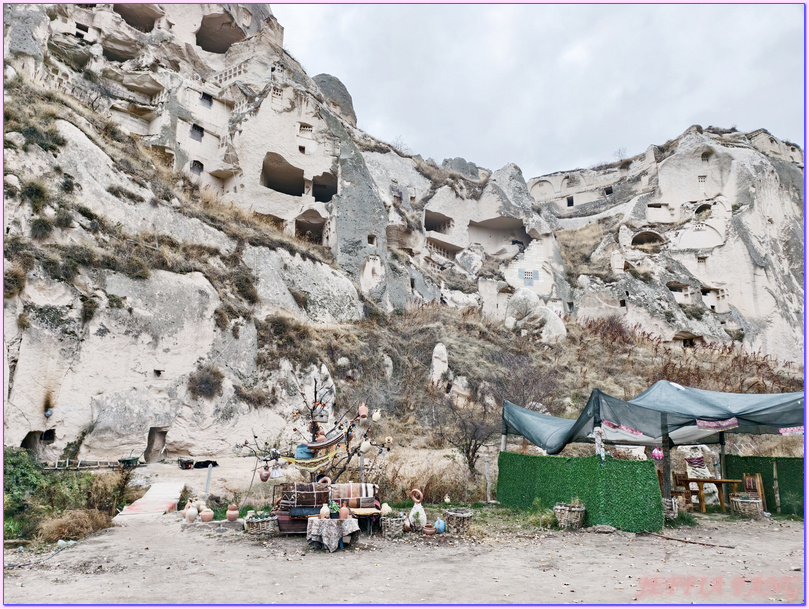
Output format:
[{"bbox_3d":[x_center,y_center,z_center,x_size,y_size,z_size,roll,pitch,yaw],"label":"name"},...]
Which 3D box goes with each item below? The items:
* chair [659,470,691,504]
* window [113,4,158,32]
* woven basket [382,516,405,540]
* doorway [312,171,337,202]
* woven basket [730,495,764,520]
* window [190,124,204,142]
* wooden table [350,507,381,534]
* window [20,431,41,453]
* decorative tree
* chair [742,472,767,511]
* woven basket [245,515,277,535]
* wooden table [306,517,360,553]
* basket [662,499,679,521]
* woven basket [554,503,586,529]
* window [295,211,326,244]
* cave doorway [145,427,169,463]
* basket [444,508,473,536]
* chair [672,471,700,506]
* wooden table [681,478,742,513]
[{"bbox_3d":[5.880,4.054,11.700,0.500,0.880,0.460,-1,-12,6],"label":"chair"},{"bbox_3d":[-26.490,-28.361,53.000,4.000,2.800,1.500,4,-13,-17],"label":"window"},{"bbox_3d":[-0.208,3.858,9.389,0.400,0.320,0.380,0,-14,-1],"label":"woven basket"},{"bbox_3d":[-6.986,-10.305,47.000,2.000,2.600,1.000,4,-13,-17],"label":"doorway"},{"bbox_3d":[7.475,4.444,11.809,0.560,0.370,0.520,-8,-16,30],"label":"woven basket"},{"bbox_3d":[-18.219,-15.050,47.369,0.350,1.300,1.080,-12,-18,39],"label":"window"},{"bbox_3d":[-0.670,3.721,9.250,0.530,0.430,0.450,0,-12,0],"label":"wooden table"},{"bbox_3d":[-17.025,6.237,24.500,0.850,1.000,0.400,6,-14,-26],"label":"window"},{"bbox_3d":[-1.744,2.691,10.200,2.750,2.450,2.000,0,-12,0],"label":"decorative tree"},{"bbox_3d":[7.788,4.284,12.278,0.480,0.910,0.460,2,-14,-9],"label":"chair"},{"bbox_3d":[-2.431,3.757,9.150,0.500,0.320,0.400,0,-12,0],"label":"woven basket"},{"bbox_3d":[-1.116,3.570,8.514,0.720,0.450,0.550,1,-14,-3],"label":"wooden table"},{"bbox_3d":[5.711,4.410,11.736,0.450,0.400,0.450,-6,-16,24],"label":"basket"},{"bbox_3d":[3.149,4.022,10.262,0.560,0.430,0.540,-4,-15,16],"label":"woven basket"},{"bbox_3d":[-7.900,-6.471,45.232,2.500,2.550,0.700,4,-15,-14],"label":"window"},{"bbox_3d":[-11.981,6.763,26.000,1.000,1.650,0.500,4,-13,-17],"label":"cave doorway"},{"bbox_3d":[0.972,3.883,9.651,0.460,0.400,0.460,-1,-14,5],"label":"basket"},{"bbox_3d":[6.329,4.170,12.100,0.500,0.880,0.460,-1,-12,6],"label":"chair"},{"bbox_3d":[6.810,4.223,11.900,1.200,0.750,0.680,-2,-12,9],"label":"wooden table"}]

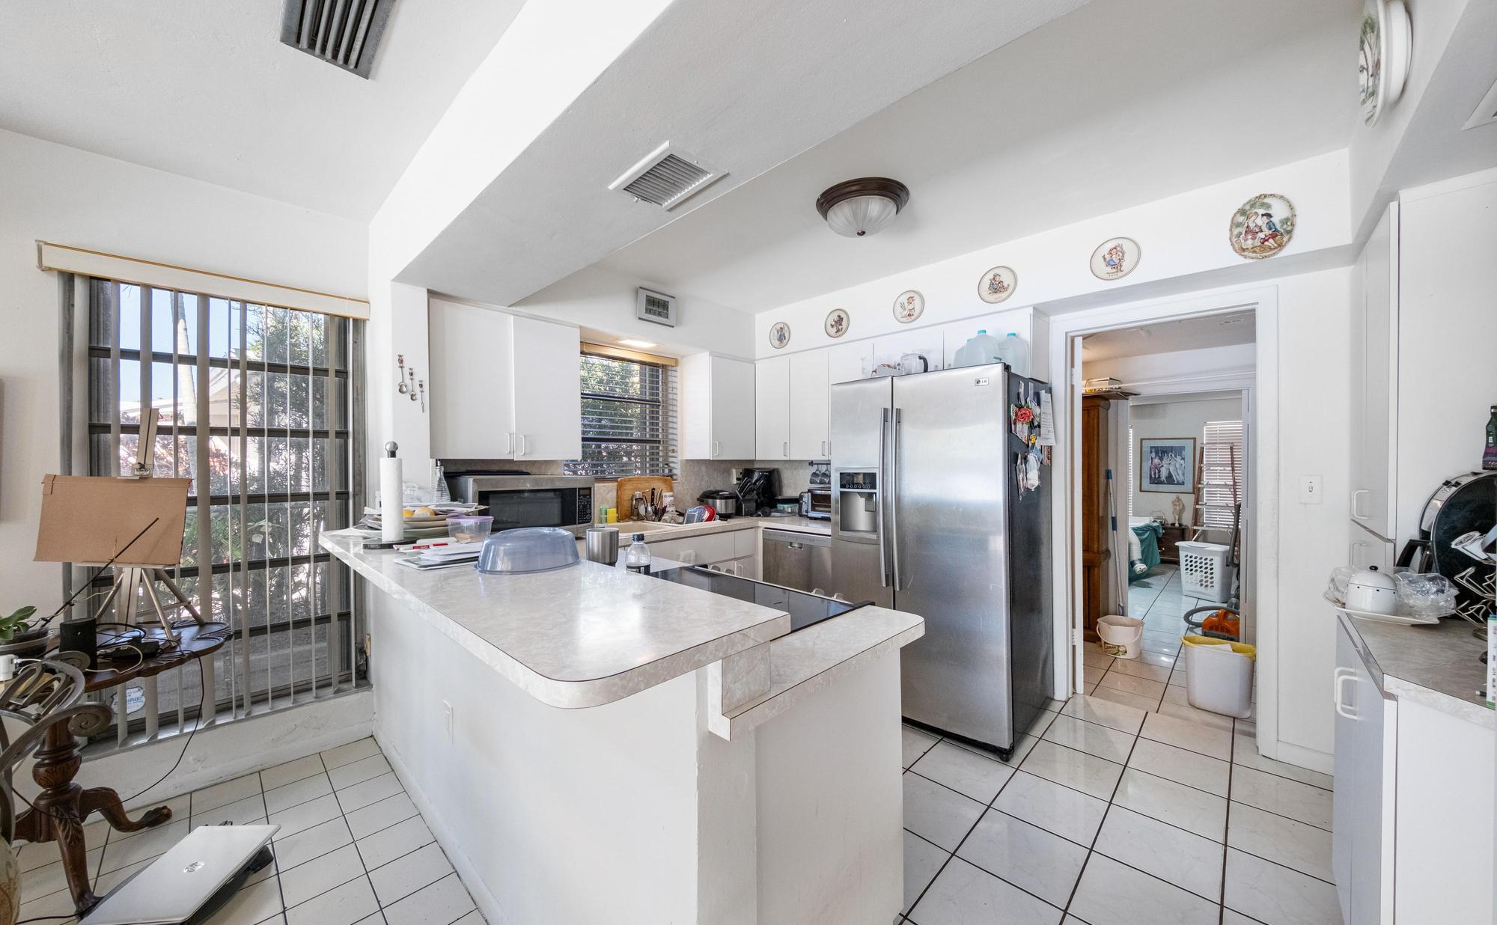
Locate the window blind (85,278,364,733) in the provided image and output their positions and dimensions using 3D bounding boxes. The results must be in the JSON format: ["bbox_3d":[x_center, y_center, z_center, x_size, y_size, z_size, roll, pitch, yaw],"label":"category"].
[{"bbox_3d":[-2.114,0.193,2.082,0.090,1.745,0.820,0,0,42],"label":"window blind"}]

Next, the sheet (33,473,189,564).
[{"bbox_3d":[-2.166,0.197,1.700,0.515,0.291,0.012,2,-4,1],"label":"sheet"}]

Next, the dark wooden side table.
[{"bbox_3d":[-2.127,0.983,1.552,0.700,0.720,0.700,0,0,44],"label":"dark wooden side table"}]

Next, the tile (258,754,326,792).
[{"bbox_3d":[-1.979,1.350,2.169,0.197,0.010,0.197,0,0,42],"label":"tile"}]

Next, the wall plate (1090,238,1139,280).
[{"bbox_3d":[1.720,-0.954,2.343,0.197,0.197,0.025,0,0,43],"label":"wall plate"}]

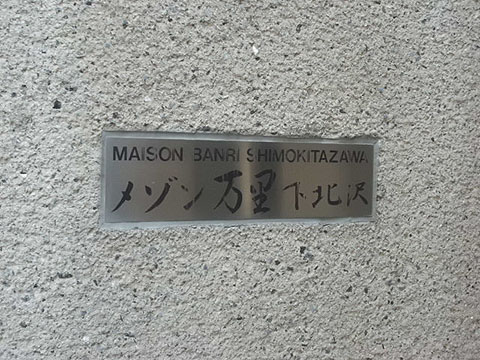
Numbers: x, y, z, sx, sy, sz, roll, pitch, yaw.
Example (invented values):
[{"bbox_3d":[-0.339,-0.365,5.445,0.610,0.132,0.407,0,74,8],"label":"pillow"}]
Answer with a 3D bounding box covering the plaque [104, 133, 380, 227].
[{"bbox_3d":[0.014,0.001,1.212,0.410,0.108,0.010,0,1,-29],"label":"plaque"}]

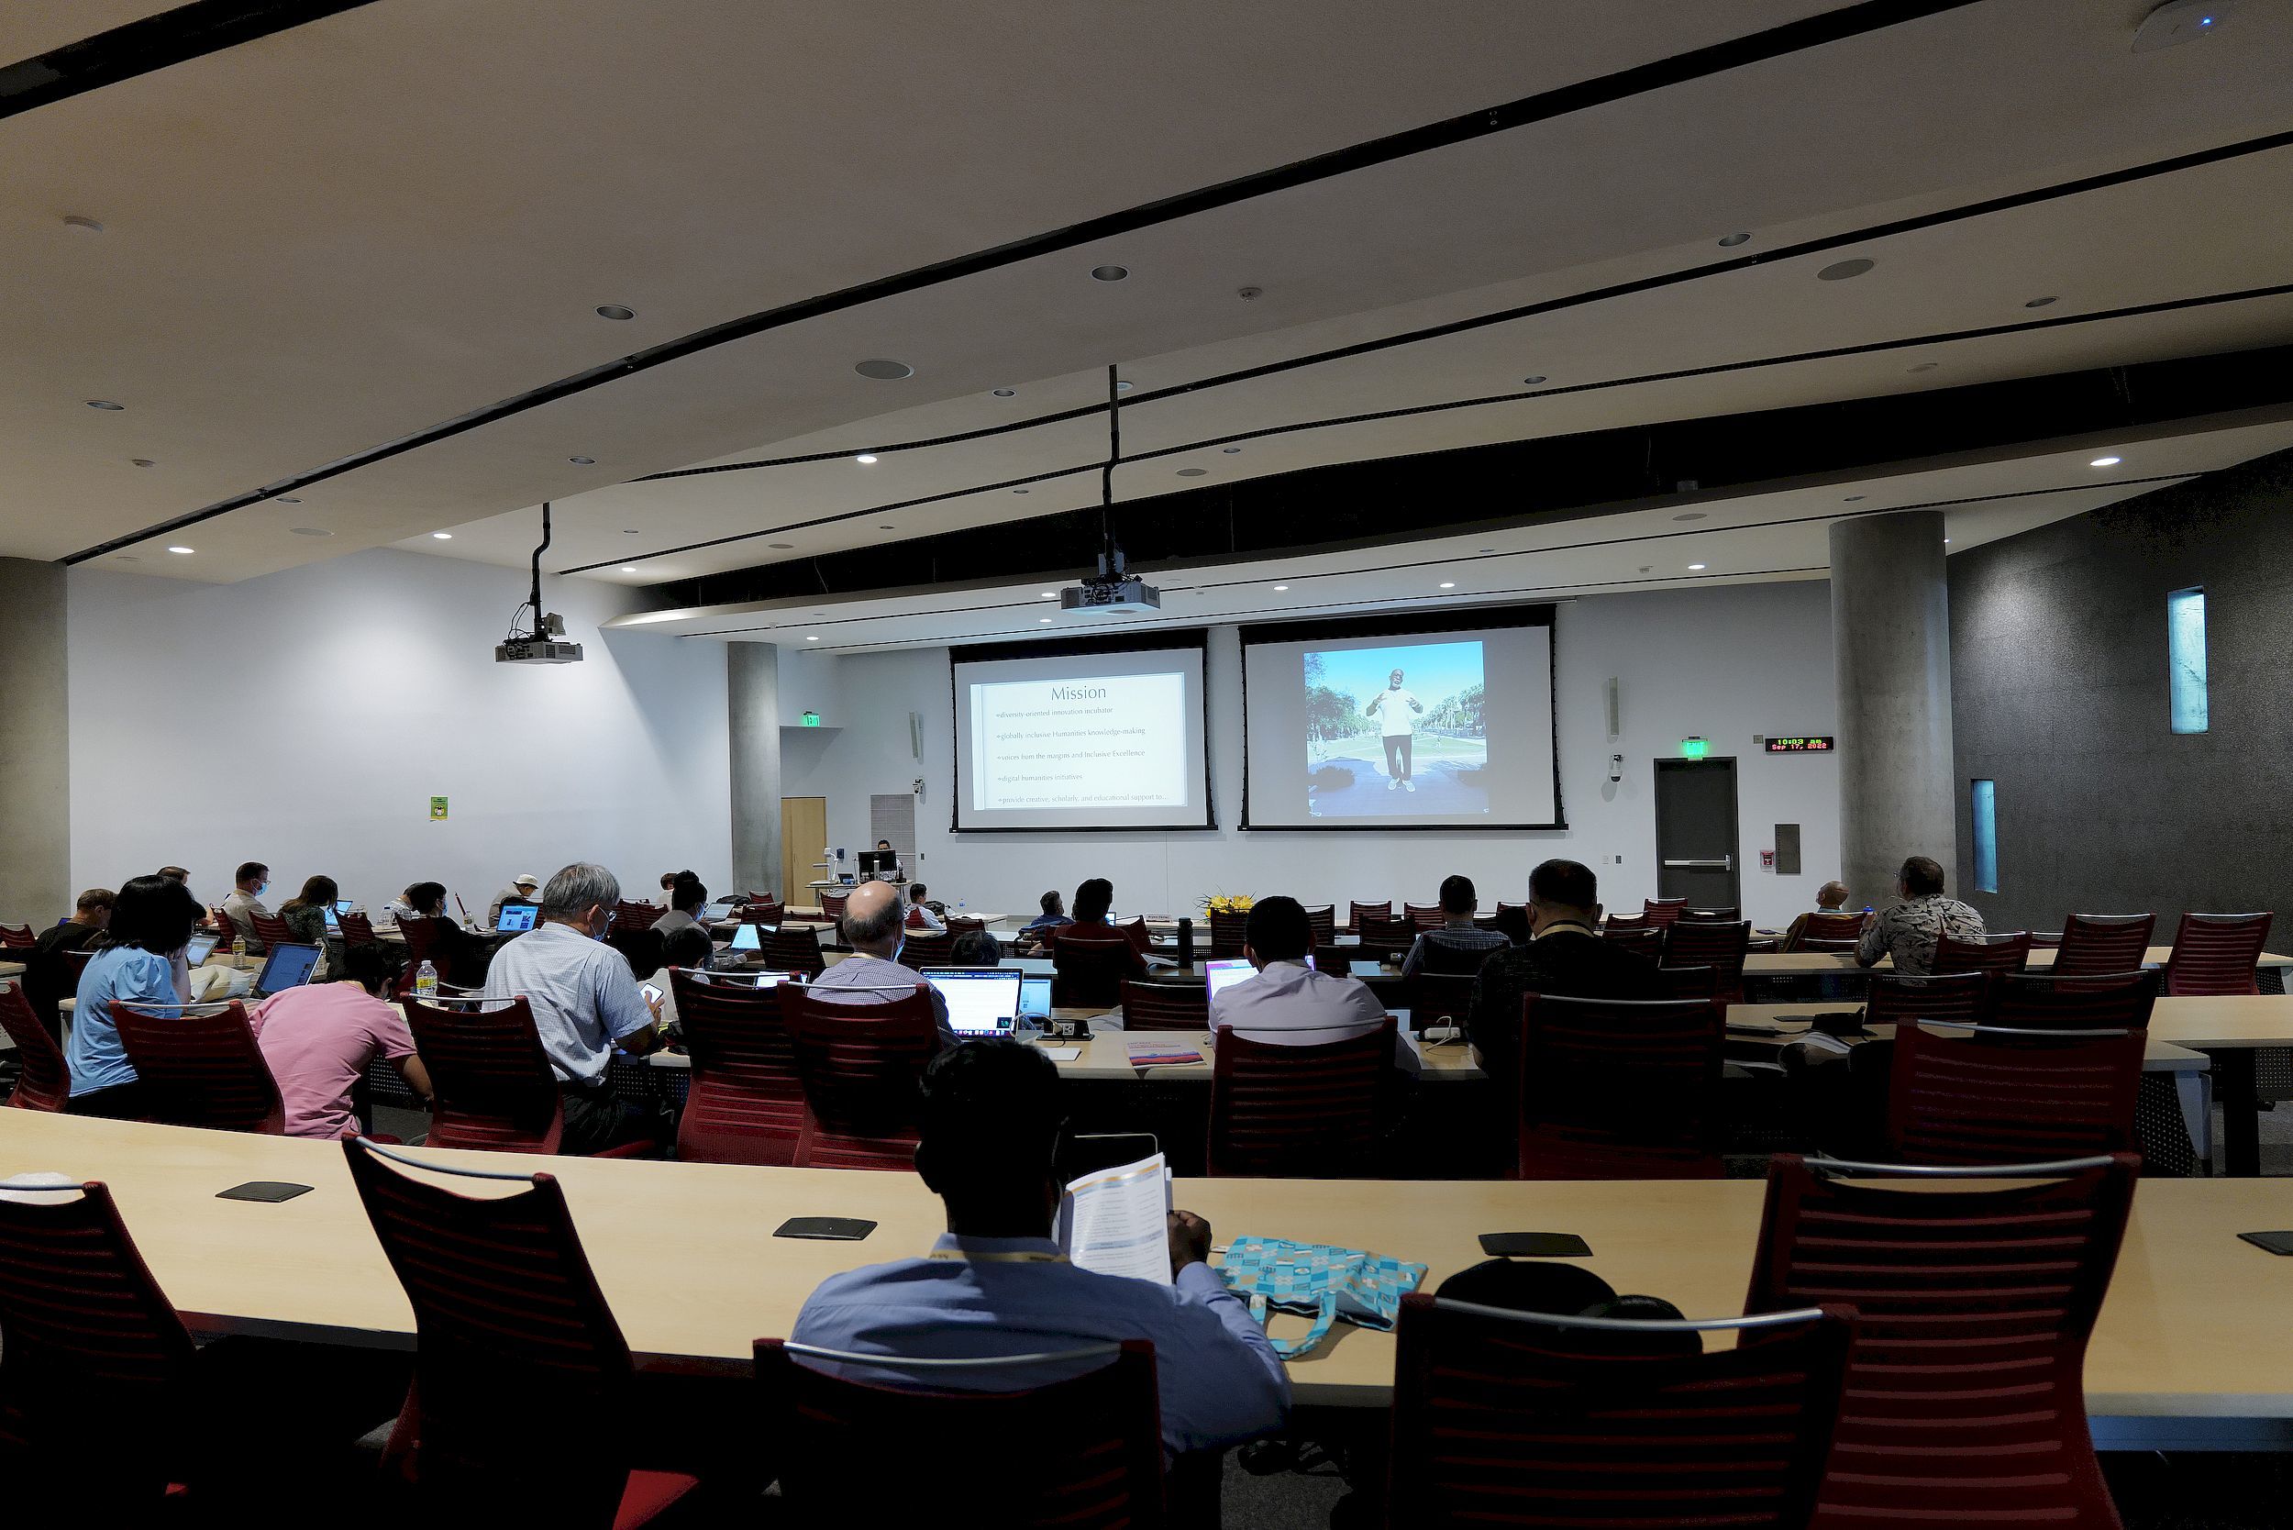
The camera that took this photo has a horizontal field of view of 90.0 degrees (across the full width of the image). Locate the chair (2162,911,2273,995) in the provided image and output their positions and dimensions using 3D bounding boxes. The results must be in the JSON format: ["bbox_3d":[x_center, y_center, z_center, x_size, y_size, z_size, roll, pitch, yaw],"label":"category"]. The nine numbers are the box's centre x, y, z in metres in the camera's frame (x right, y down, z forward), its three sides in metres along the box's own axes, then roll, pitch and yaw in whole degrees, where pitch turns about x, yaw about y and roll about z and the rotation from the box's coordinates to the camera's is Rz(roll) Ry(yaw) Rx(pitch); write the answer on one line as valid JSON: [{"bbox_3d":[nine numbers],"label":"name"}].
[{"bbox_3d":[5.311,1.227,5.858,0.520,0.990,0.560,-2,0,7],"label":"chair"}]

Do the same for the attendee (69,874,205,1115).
[{"bbox_3d":[-3.365,0.999,3.850,0.480,1.283,0.720,-2,-1,20],"label":"attendee"}]

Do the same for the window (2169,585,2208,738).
[{"bbox_3d":[8.589,-0.858,9.450,0.100,1.200,0.380,-2,0,7],"label":"window"}]

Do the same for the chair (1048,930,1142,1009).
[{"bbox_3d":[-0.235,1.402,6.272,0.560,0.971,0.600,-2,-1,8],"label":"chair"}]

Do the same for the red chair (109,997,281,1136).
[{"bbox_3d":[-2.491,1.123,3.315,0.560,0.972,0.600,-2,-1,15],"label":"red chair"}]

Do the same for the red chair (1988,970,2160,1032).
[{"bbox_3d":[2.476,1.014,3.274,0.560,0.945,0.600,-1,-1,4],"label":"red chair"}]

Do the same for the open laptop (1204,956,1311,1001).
[{"bbox_3d":[0.333,0.697,3.359,0.345,0.235,0.290,-1,-1,2],"label":"open laptop"}]

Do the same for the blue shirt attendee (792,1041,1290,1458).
[{"bbox_3d":[-0.119,0.949,1.600,0.580,1.176,0.680,-2,0,6],"label":"blue shirt attendee"}]

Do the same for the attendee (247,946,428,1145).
[{"bbox_3d":[-2.385,1.078,3.489,0.550,1.060,0.850,-2,-1,15],"label":"attendee"}]

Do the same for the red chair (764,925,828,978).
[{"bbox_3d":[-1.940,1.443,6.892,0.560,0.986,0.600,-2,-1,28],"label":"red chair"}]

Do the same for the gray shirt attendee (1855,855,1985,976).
[{"bbox_3d":[3.976,1.139,5.921,0.560,1.344,0.750,-1,-1,-8],"label":"gray shirt attendee"}]

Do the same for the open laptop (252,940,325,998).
[{"bbox_3d":[-3.546,0.845,4.604,0.305,0.200,0.285,-2,-1,20],"label":"open laptop"}]

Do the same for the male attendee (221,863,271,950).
[{"bbox_3d":[-6.575,1.402,8.598,0.520,1.357,0.750,-2,-1,28],"label":"male attendee"}]

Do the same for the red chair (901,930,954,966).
[{"bbox_3d":[-1.178,1.415,6.741,0.540,0.970,0.580,-2,-1,18],"label":"red chair"}]

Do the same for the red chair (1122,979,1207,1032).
[{"bbox_3d":[0.187,1.274,4.448,0.540,0.970,0.580,-1,-1,12],"label":"red chair"}]

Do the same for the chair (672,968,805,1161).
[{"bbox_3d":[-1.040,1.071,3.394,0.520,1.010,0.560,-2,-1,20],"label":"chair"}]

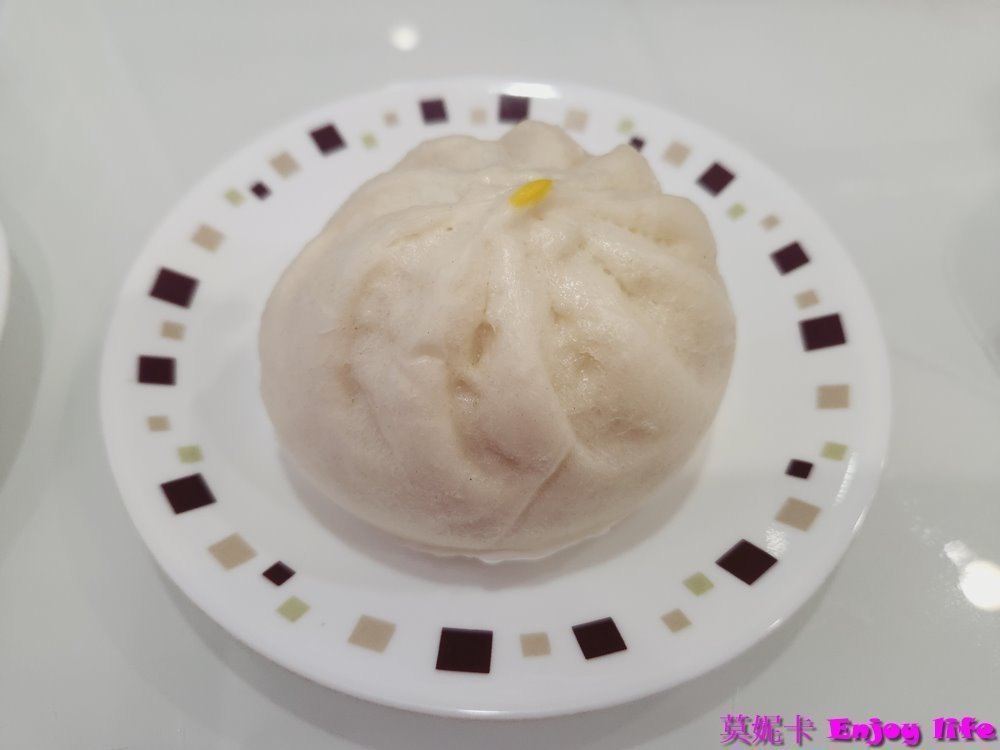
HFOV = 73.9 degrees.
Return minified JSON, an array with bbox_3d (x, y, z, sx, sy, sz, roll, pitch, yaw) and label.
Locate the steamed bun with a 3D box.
[{"bbox_3d":[0.000,-0.015,0.136,0.097,0.051,0.097,2,56,0],"label":"steamed bun"}]

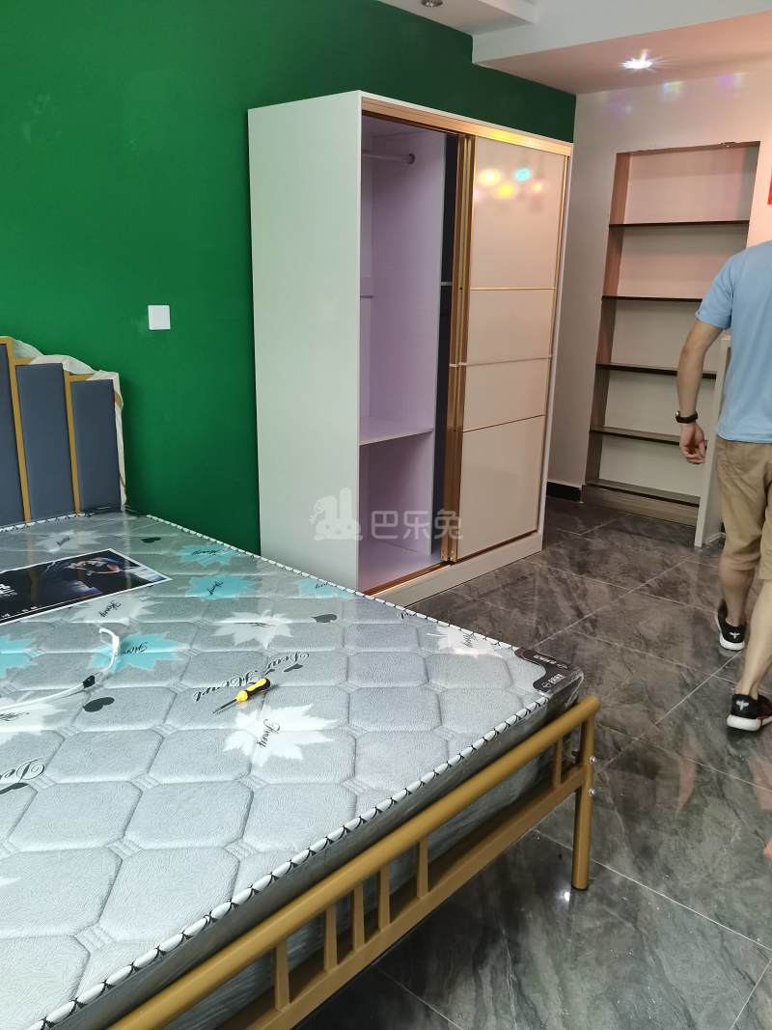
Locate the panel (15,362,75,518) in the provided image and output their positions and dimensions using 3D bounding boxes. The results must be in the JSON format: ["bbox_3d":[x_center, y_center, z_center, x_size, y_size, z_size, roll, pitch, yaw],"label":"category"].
[{"bbox_3d":[-1.162,-0.223,2.738,0.040,0.580,0.155,15,22,40],"label":"panel"}]

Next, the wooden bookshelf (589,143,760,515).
[{"bbox_3d":[1.665,-1.004,4.710,0.800,2.080,0.210,15,22,40],"label":"wooden bookshelf"}]

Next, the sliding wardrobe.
[{"bbox_3d":[0.149,-0.691,3.708,0.612,1.990,1.401,16,22,41],"label":"sliding wardrobe"}]

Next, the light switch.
[{"bbox_3d":[-0.840,-0.733,2.993,0.010,0.088,0.088,15,22,40],"label":"light switch"}]

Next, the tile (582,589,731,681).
[{"bbox_3d":[1.160,0.478,3.341,0.600,0.010,0.600,15,22,40],"label":"tile"}]

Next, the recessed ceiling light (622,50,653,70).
[{"bbox_3d":[1.259,-2.257,4.023,0.100,0.030,0.100,15,22,40],"label":"recessed ceiling light"}]

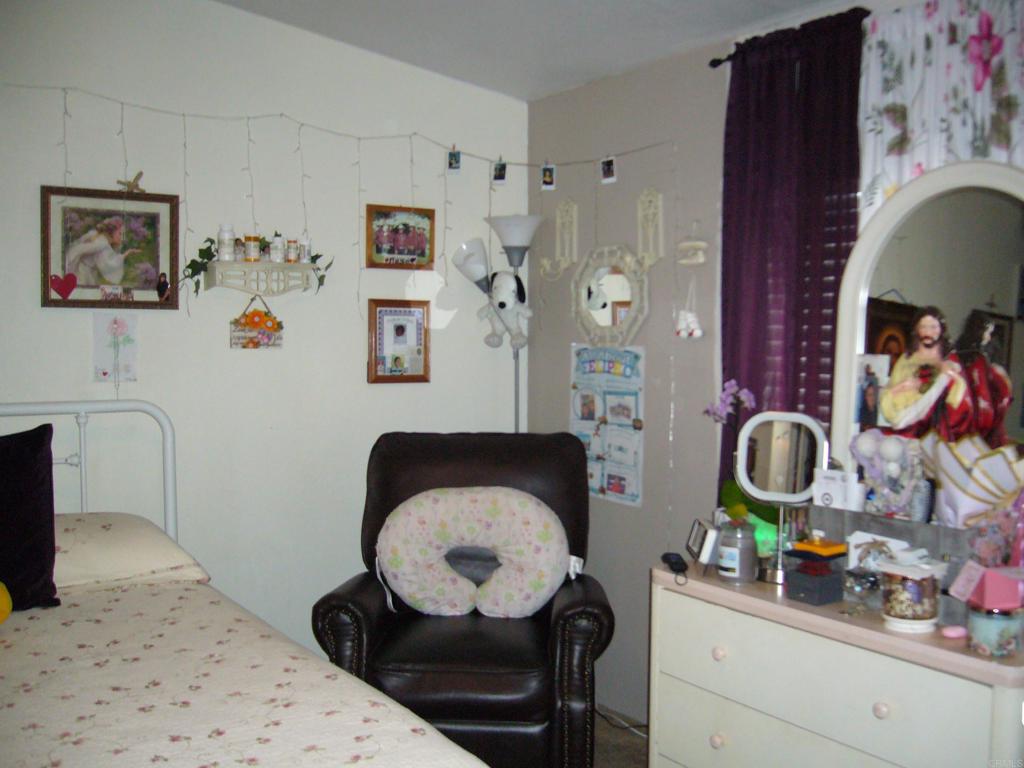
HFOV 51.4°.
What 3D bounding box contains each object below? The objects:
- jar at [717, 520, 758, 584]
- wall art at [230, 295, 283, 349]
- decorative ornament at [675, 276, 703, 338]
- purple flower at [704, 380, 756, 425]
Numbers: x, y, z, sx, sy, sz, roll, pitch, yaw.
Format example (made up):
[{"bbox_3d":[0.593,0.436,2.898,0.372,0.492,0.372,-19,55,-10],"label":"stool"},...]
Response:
[{"bbox_3d":[0.609,0.448,2.864,0.108,0.156,0.108,0,3,0],"label":"jar"},{"bbox_3d":[-0.884,-0.219,3.722,0.186,0.185,0.030,-1,3,-34],"label":"wall art"},{"bbox_3d":[0.591,-0.255,3.553,0.050,0.206,0.085,-1,3,-34],"label":"decorative ornament"},{"bbox_3d":[0.642,0.054,3.130,0.140,0.125,0.110,1,3,12],"label":"purple flower"}]

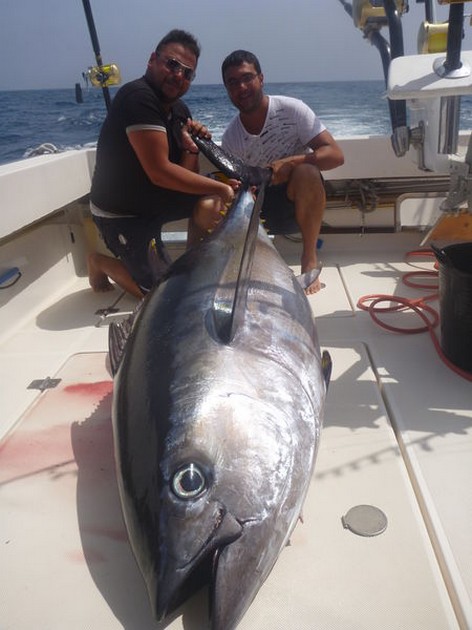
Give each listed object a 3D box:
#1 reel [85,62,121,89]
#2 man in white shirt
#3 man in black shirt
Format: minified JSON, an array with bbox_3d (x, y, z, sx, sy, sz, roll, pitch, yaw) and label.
[{"bbox_3d":[-0.698,-1.252,2.663,0.170,0.115,0.120,-15,20,-22],"label":"reel"},{"bbox_3d":[0.207,-0.661,2.393,0.580,1.020,0.660,5,25,14],"label":"man in white shirt"},{"bbox_3d":[-0.343,-0.628,2.269,0.680,1.090,0.520,16,30,33],"label":"man in black shirt"}]

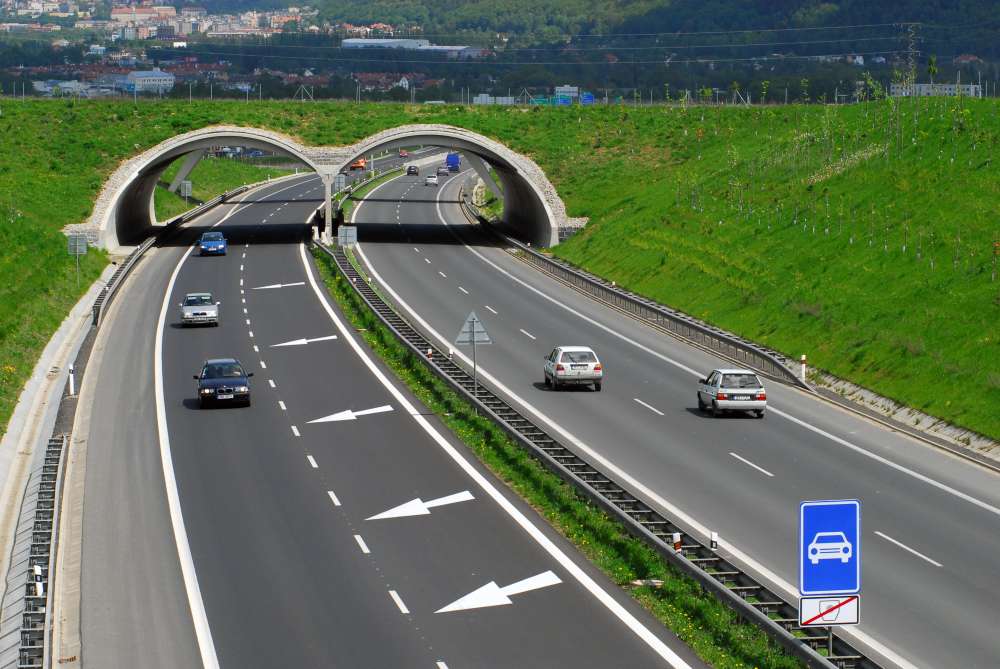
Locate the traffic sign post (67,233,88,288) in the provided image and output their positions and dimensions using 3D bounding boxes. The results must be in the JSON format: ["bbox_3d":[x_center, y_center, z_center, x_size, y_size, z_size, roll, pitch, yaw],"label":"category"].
[{"bbox_3d":[-22.600,-3.960,178.500,1.020,3.000,0.120,0,4,-5],"label":"traffic sign post"}]

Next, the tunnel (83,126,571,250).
[{"bbox_3d":[-13.100,-11.900,261.500,35.200,9.200,45.000,0,4,-3],"label":"tunnel"}]

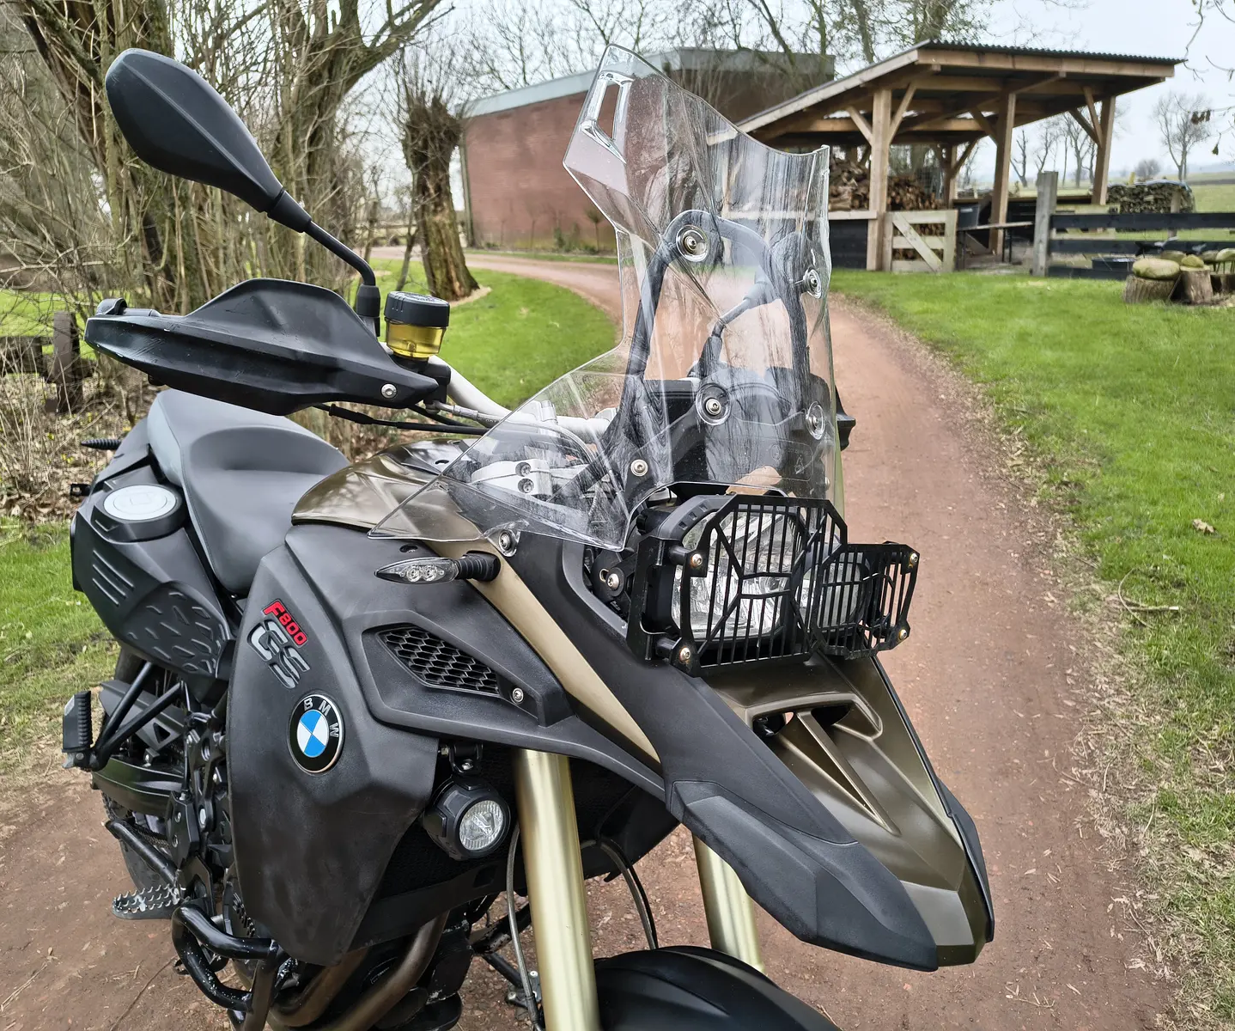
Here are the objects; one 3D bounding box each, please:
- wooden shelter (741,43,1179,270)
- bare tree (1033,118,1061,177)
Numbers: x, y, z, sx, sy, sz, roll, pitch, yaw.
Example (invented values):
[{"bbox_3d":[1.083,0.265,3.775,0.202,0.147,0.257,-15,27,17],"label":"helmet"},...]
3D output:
[{"bbox_3d":[6.421,-7.133,19.509,7.400,3.445,5.450,-14,21,-30],"label":"wooden shelter"},{"bbox_3d":[54.017,-46.445,120.000,4.500,9.800,4.500,-2,18,0],"label":"bare tree"}]

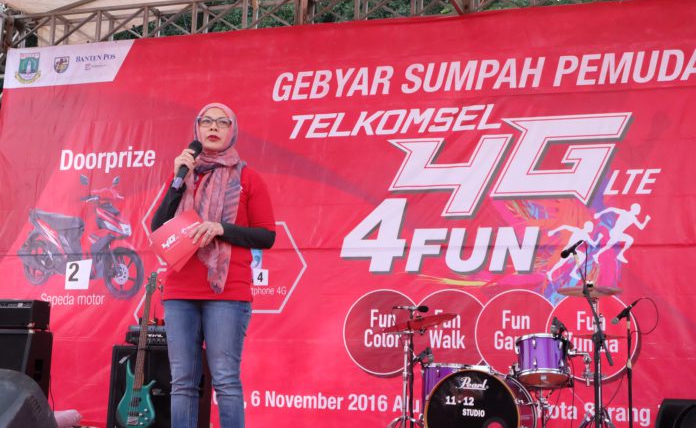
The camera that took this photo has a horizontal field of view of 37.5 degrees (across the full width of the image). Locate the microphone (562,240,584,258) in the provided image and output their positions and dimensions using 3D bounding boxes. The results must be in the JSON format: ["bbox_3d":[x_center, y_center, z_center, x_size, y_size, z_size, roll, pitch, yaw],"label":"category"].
[{"bbox_3d":[1.304,0.205,5.950,0.180,0.045,0.045,-37,-31,27],"label":"microphone"}]

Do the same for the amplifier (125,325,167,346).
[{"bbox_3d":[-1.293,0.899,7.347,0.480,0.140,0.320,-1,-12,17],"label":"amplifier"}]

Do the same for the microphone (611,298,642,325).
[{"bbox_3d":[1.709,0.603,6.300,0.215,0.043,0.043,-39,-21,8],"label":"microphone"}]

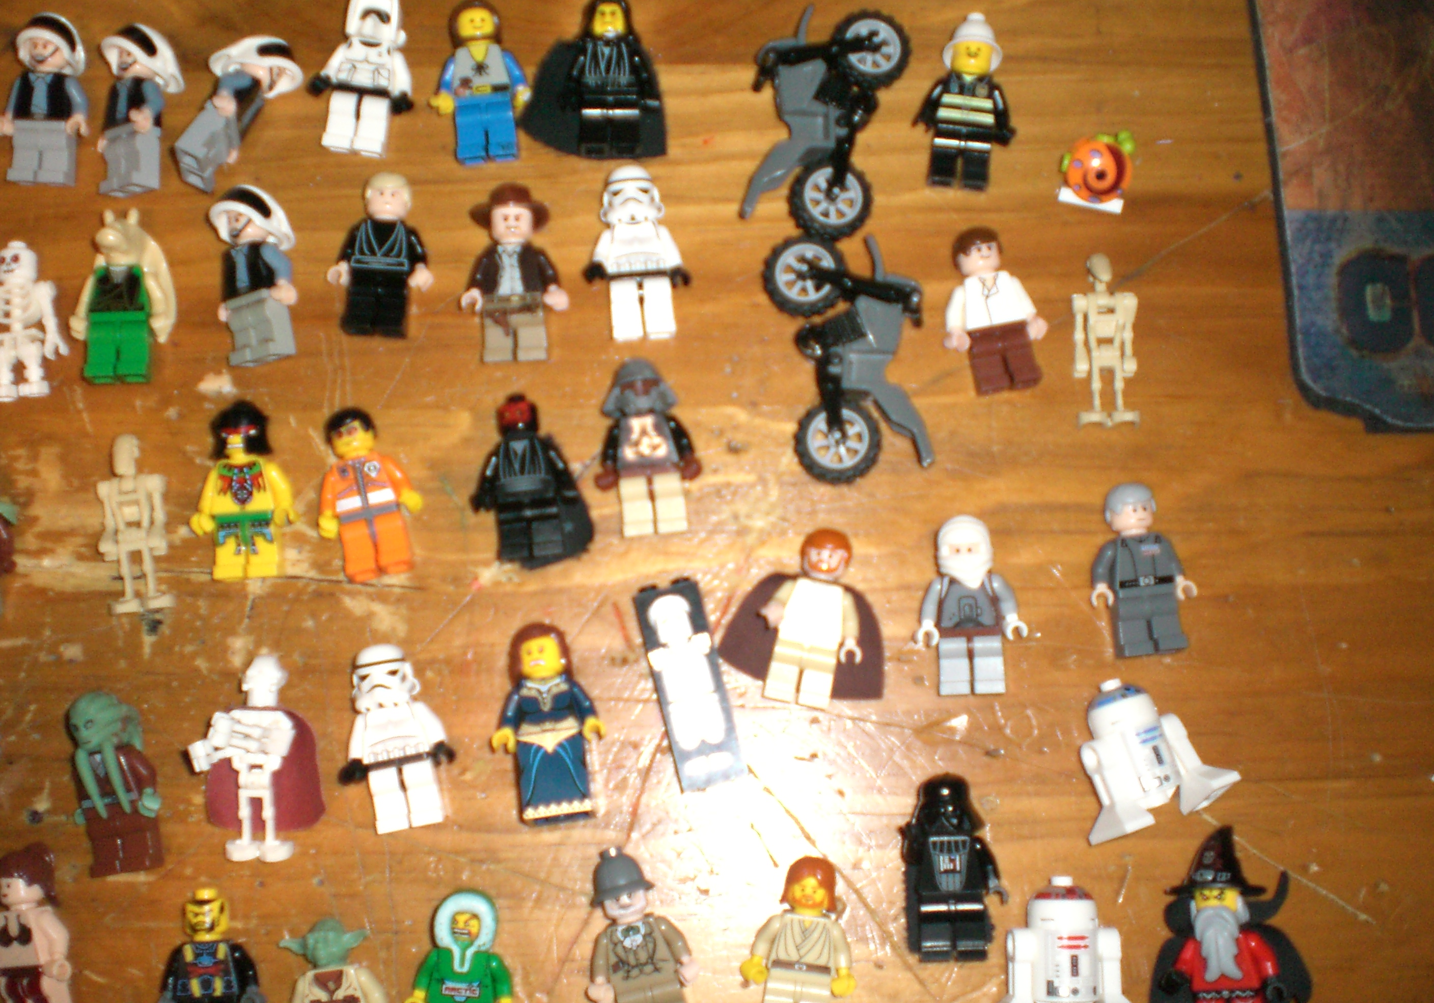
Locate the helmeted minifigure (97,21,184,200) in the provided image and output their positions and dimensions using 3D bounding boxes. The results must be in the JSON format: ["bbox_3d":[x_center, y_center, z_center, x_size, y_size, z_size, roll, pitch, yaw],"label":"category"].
[{"bbox_3d":[-0.141,-0.096,0.385,0.023,0.018,0.043,-6,79,37],"label":"helmeted minifigure"}]

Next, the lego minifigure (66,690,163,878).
[{"bbox_3d":[-0.140,0.065,0.366,0.022,0.016,0.042,-17,88,7],"label":"lego minifigure"}]

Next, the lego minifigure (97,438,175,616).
[{"bbox_3d":[-0.145,0.005,0.391,0.019,0.011,0.044,-9,82,0],"label":"lego minifigure"}]

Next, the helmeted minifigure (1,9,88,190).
[{"bbox_3d":[-0.169,-0.100,0.396,0.022,0.018,0.042,-2,90,3],"label":"helmeted minifigure"}]

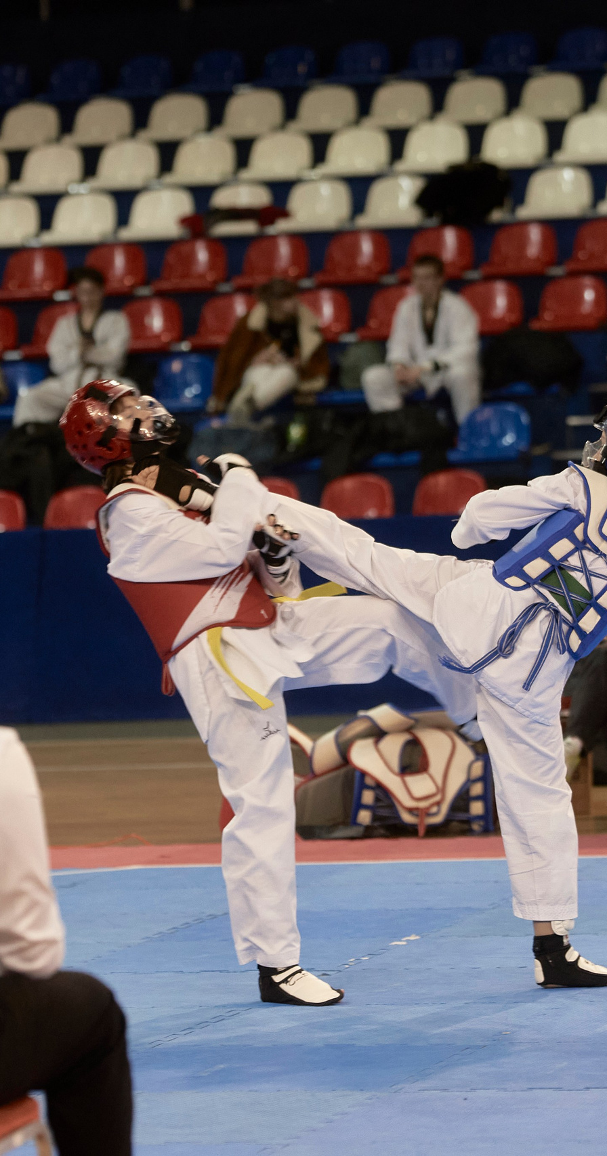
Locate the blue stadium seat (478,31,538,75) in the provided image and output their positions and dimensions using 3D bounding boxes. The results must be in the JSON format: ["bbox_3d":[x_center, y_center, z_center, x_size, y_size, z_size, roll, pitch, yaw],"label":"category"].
[{"bbox_3d":[1.319,-3.408,37.668,0.410,0.330,0.400,-2,2,16],"label":"blue stadium seat"}]

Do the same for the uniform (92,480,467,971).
[{"bbox_3d":[-0.043,0.354,14.749,0.900,1.250,0.550,-2,2,18],"label":"uniform"}]

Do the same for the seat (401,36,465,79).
[{"bbox_3d":[0.770,-3.162,35.197,0.390,0.290,0.380,-2,2,16],"label":"seat"}]

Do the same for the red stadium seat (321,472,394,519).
[{"bbox_3d":[0.224,-0.344,27.378,0.390,0.290,0.380,-2,2,16],"label":"red stadium seat"}]

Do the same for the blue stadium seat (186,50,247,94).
[{"bbox_3d":[-0.573,-3.118,35.786,0.365,0.295,0.350,-2,2,16],"label":"blue stadium seat"}]

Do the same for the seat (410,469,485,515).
[{"bbox_3d":[0.724,-0.402,29.672,0.410,0.330,0.400,-2,2,16],"label":"seat"}]

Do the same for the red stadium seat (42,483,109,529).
[{"bbox_3d":[-1.229,-0.333,30.744,0.390,0.320,0.372,-2,2,16],"label":"red stadium seat"}]

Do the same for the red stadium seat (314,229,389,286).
[{"bbox_3d":[0.296,-1.906,34.498,0.390,0.320,0.372,-2,2,16],"label":"red stadium seat"}]

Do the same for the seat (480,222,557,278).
[{"bbox_3d":[1.261,-1.909,33.663,0.410,0.330,0.400,-2,2,16],"label":"seat"}]

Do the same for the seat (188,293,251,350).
[{"bbox_3d":[-0.401,-1.366,30.745,0.365,0.295,0.350,-2,2,16],"label":"seat"}]

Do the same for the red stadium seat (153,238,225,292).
[{"bbox_3d":[-0.636,-1.729,32.092,0.400,0.295,0.380,-2,2,18],"label":"red stadium seat"}]

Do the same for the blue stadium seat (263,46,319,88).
[{"bbox_3d":[-0.135,-3.428,38.835,0.390,0.320,0.372,-2,2,16],"label":"blue stadium seat"}]

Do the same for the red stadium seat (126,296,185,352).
[{"bbox_3d":[-0.884,-1.384,31.641,0.400,0.300,0.360,-2,2,18],"label":"red stadium seat"}]

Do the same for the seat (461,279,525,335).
[{"bbox_3d":[0.933,-1.419,30.166,0.390,0.290,0.380,-2,2,16],"label":"seat"}]

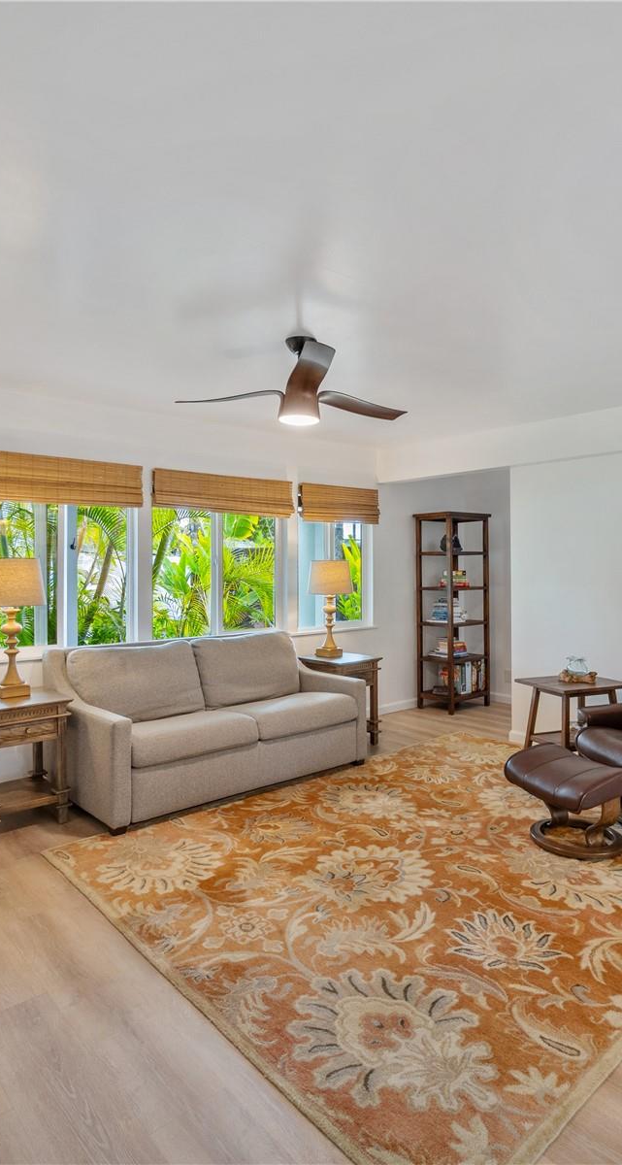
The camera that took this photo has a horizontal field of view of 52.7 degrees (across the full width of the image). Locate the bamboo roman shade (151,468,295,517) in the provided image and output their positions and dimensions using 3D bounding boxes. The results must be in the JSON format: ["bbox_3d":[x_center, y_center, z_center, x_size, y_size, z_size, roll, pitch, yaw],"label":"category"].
[{"bbox_3d":[-0.619,-0.663,4.753,1.260,0.275,0.070,-1,1,-41],"label":"bamboo roman shade"}]

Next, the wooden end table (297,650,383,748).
[{"bbox_3d":[0.247,0.942,5.091,0.470,0.650,0.490,-1,1,-41],"label":"wooden end table"}]

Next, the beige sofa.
[{"bbox_3d":[-0.647,0.846,4.206,1.850,0.870,0.970,-1,1,-41],"label":"beige sofa"}]

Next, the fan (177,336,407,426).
[{"bbox_3d":[-0.038,-0.984,2.975,1.300,0.410,1.200,0,1,-8],"label":"fan"}]

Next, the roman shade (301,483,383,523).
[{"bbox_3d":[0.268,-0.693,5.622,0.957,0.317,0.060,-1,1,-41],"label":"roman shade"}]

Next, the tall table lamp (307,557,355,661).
[{"bbox_3d":[0.166,0.213,5.084,0.365,0.784,0.365,0,1,0],"label":"tall table lamp"}]

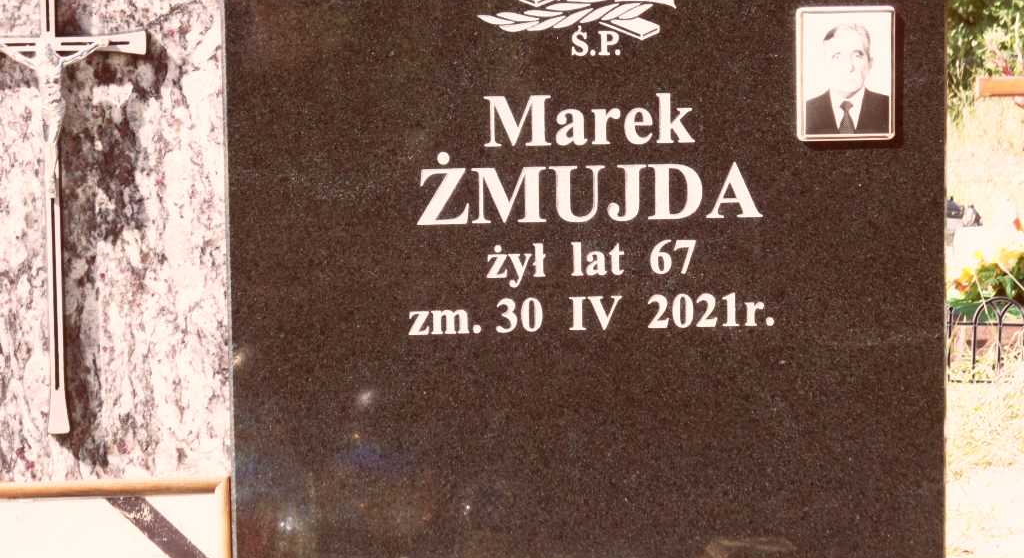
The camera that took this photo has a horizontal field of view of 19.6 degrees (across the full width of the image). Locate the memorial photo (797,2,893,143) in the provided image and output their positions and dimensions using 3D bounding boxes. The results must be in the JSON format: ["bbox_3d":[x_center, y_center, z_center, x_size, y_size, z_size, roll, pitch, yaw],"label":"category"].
[{"bbox_3d":[0.303,-0.187,2.699,0.091,0.122,0.010,-1,6,-6],"label":"memorial photo"}]

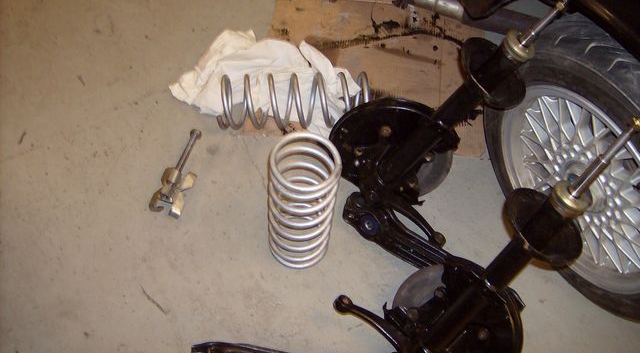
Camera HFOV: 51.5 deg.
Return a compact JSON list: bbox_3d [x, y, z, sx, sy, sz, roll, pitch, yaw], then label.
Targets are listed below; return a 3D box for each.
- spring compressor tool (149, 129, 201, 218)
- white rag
[{"bbox_3d":[-0.346,-0.021,1.679,0.082,0.060,0.277,12,57,3],"label":"spring compressor tool"},{"bbox_3d":[-0.141,-0.289,1.862,0.521,0.070,0.309,11,57,2],"label":"white rag"}]

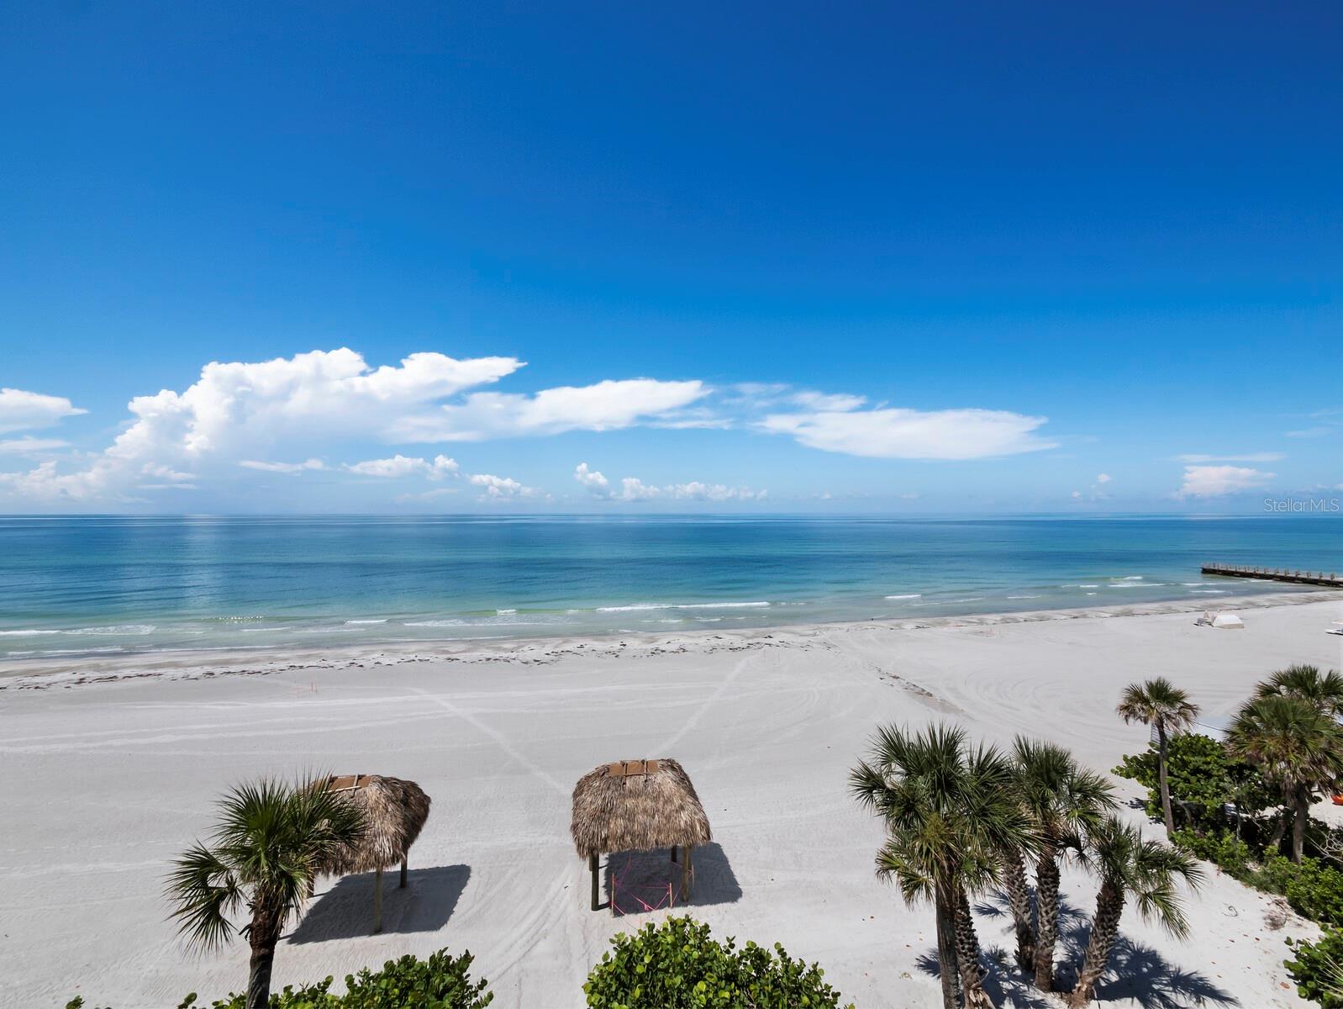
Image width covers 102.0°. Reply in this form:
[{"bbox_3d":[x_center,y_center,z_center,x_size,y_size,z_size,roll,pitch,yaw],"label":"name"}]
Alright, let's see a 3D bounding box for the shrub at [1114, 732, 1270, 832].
[{"bbox_3d":[20.061,10.306,20.694,4.800,3.350,4.300,0,-1,0],"label":"shrub"}]

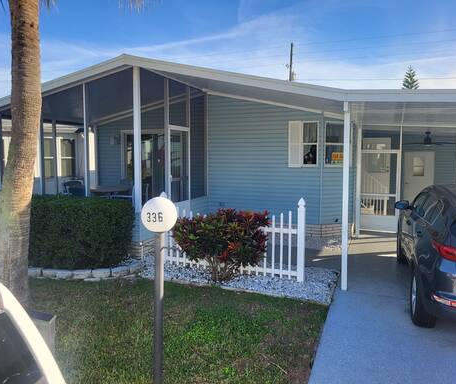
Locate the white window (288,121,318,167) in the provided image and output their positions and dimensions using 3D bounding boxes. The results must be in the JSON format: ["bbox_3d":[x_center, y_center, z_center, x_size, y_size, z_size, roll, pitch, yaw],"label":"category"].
[{"bbox_3d":[1.770,-1.123,9.020,0.710,1.080,0.100,2,4,21],"label":"white window"}]

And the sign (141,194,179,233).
[{"bbox_3d":[-0.570,0.190,3.200,0.300,0.300,0.300,1,3,5],"label":"sign"}]

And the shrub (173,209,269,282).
[{"bbox_3d":[-0.110,0.800,5.780,1.400,1.100,1.200,2,4,21],"label":"shrub"}]

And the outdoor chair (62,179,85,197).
[{"bbox_3d":[-3.780,0.180,9.400,0.620,0.930,0.580,3,5,44],"label":"outdoor chair"}]

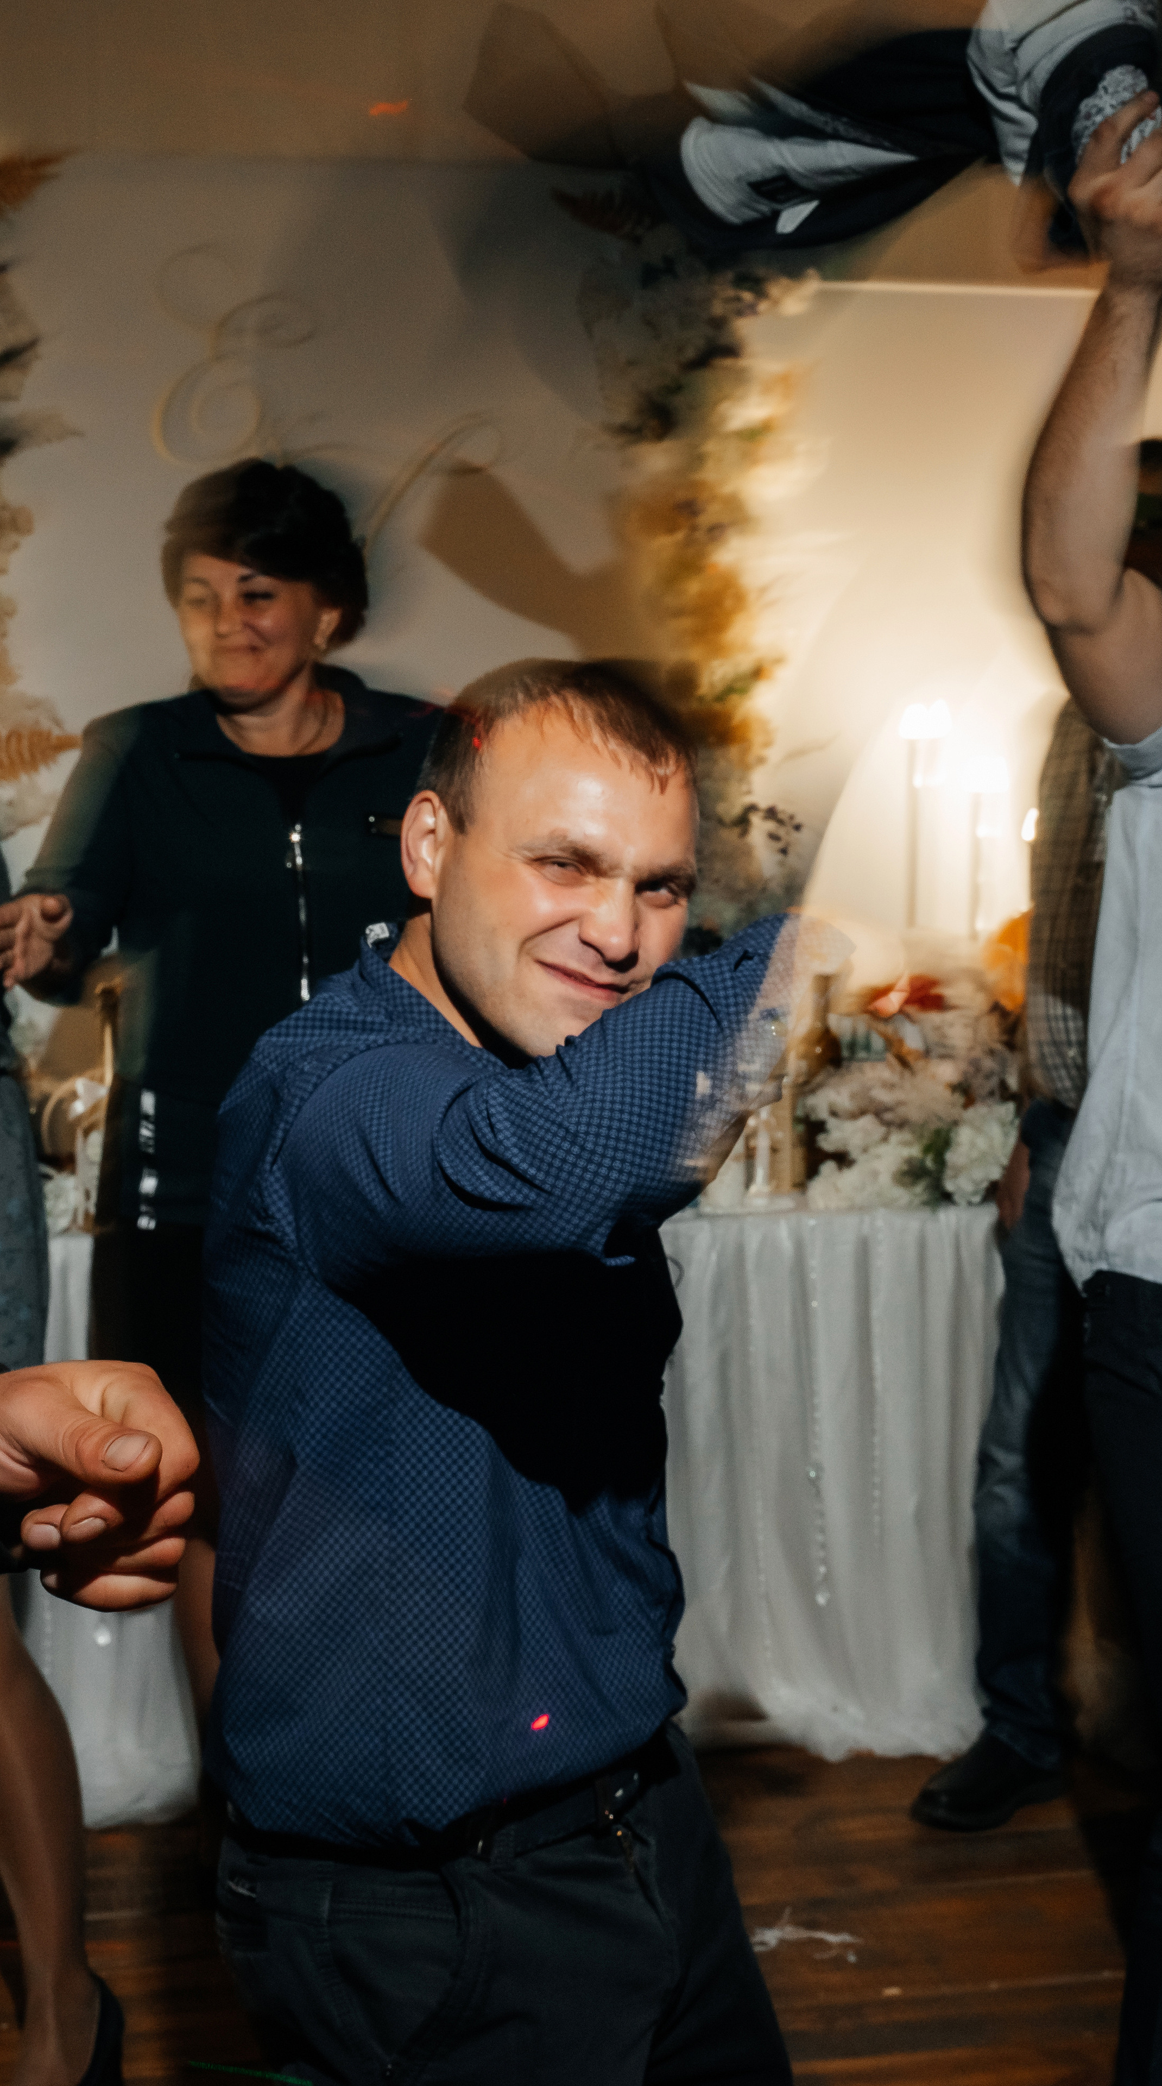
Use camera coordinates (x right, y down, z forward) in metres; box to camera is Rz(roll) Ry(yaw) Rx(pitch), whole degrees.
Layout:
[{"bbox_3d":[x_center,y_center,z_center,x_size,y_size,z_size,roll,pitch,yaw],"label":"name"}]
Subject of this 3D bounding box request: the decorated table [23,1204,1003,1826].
[{"bbox_3d":[-0.128,0.577,3.038,1.290,0.760,0.720,-1,6,-8],"label":"decorated table"}]

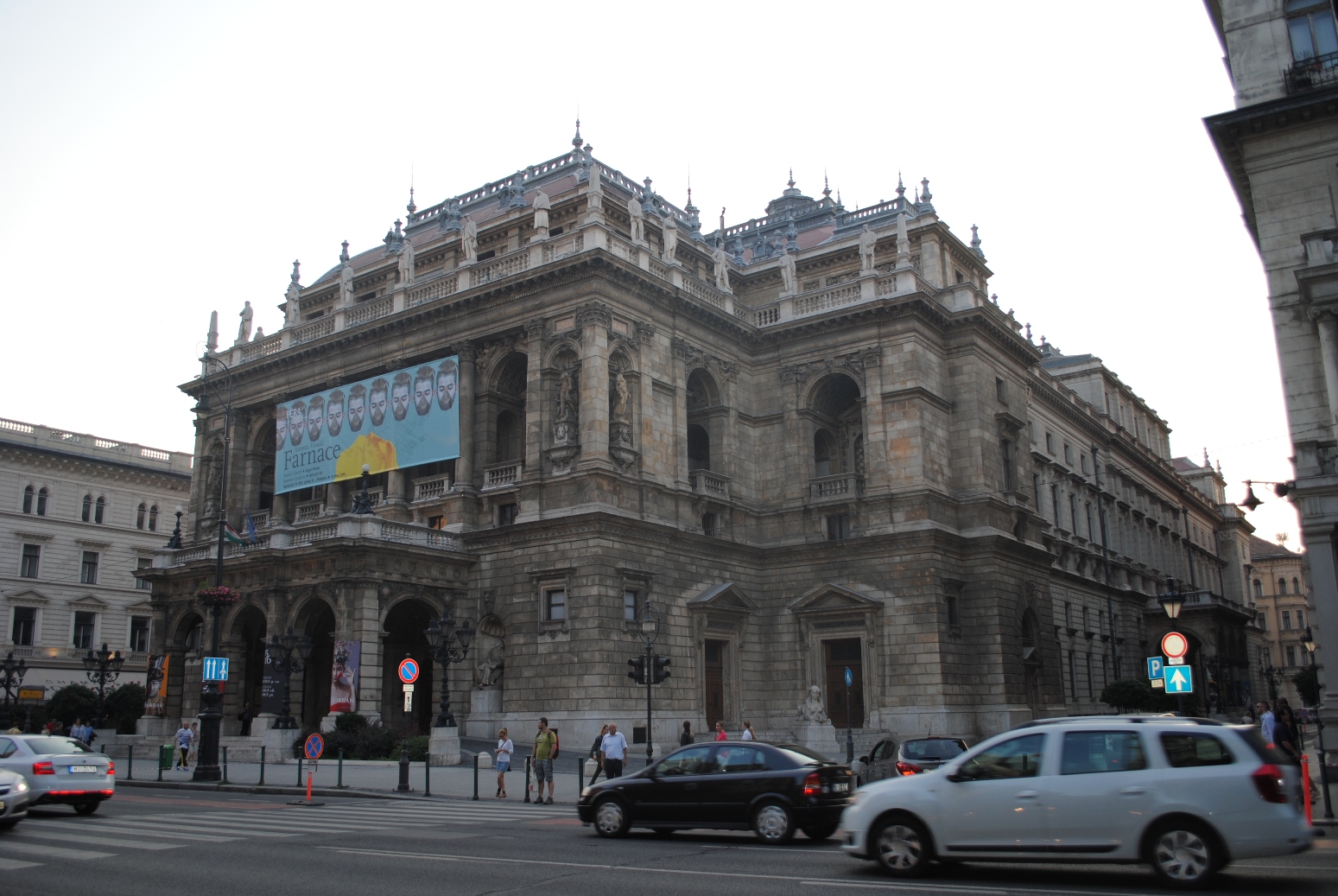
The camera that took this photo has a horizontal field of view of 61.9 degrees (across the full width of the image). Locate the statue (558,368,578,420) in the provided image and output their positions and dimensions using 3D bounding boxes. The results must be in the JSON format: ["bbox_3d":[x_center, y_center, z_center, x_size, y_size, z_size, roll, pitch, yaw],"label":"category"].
[{"bbox_3d":[-5.092,-2.676,56.065,0.950,2.600,0.800,-10,-17,34],"label":"statue"}]

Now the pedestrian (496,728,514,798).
[{"bbox_3d":[-3.761,7.208,25.584,0.380,1.600,0.440,11,-18,-39],"label":"pedestrian"}]

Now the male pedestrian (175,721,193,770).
[{"bbox_3d":[-17.802,10.994,41.231,0.380,1.740,0.520,-12,-18,39],"label":"male pedestrian"}]

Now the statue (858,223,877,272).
[{"bbox_3d":[11.886,-11.882,66.808,0.900,2.850,0.750,-11,-17,34],"label":"statue"}]

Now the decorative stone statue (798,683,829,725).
[{"bbox_3d":[7.340,13.026,56.800,1.250,2.000,2.100,1,-14,-10],"label":"decorative stone statue"}]

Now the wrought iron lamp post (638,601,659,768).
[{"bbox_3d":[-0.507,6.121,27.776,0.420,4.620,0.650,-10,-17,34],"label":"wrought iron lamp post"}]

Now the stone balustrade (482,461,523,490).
[{"bbox_3d":[-8.725,1.480,58.823,2.700,1.240,0.350,-11,-17,34],"label":"stone balustrade"}]

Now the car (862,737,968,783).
[{"bbox_3d":[5.214,6.874,23.793,1.750,1.490,4.000,0,-14,-3],"label":"car"}]

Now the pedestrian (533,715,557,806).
[{"bbox_3d":[-2.617,6.588,23.559,0.480,1.760,0.420,-9,-16,30],"label":"pedestrian"}]

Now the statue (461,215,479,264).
[{"bbox_3d":[-11.437,-11.972,64.111,0.880,2.780,0.720,-11,-17,34],"label":"statue"}]

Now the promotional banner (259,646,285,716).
[{"bbox_3d":[-19.449,11.311,54.573,1.750,3.300,0.060,-11,-17,34],"label":"promotional banner"}]

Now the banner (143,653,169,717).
[{"bbox_3d":[-25.518,11.829,55.611,1.600,2.930,0.250,-10,-17,34],"label":"banner"}]

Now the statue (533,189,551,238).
[{"bbox_3d":[-6.724,-12.392,59.099,0.900,2.700,0.750,-10,-17,34],"label":"statue"}]

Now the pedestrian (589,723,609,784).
[{"bbox_3d":[-1.706,7.488,26.998,0.650,1.620,0.500,-5,-14,16],"label":"pedestrian"}]

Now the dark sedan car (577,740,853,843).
[{"bbox_3d":[0.633,4.875,16.133,4.140,1.425,1.710,-10,-17,32],"label":"dark sedan car"}]

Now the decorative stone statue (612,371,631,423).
[{"bbox_3d":[-2.465,-2.683,58.505,0.700,2.700,0.900,-11,-17,34],"label":"decorative stone statue"}]

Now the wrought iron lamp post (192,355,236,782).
[{"bbox_3d":[-13.694,3.439,33.232,0.950,12.400,1.600,-10,-17,34],"label":"wrought iron lamp post"}]

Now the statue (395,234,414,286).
[{"bbox_3d":[-15.437,-11.061,65.287,0.900,2.800,0.750,-10,-17,34],"label":"statue"}]

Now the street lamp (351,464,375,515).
[{"bbox_3d":[-13.603,1.884,49.603,0.950,2.250,0.920,-1,-14,0],"label":"street lamp"}]

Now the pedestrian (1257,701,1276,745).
[{"bbox_3d":[11.525,5.761,21.380,0.420,1.780,0.500,-11,-17,34],"label":"pedestrian"}]

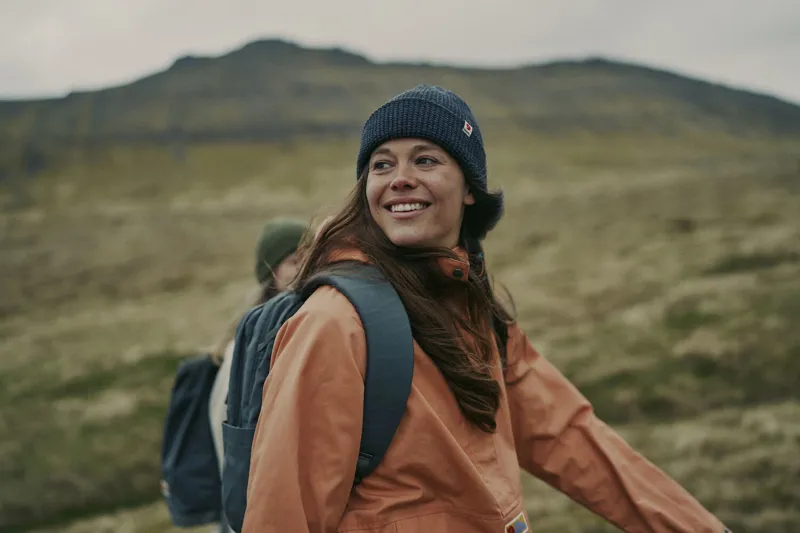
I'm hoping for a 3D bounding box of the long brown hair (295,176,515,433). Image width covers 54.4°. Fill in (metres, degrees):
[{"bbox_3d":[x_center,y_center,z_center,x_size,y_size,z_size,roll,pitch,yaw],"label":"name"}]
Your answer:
[{"bbox_3d":[0.012,0.055,1.115,0.270,0.350,0.230,-1,-2,21],"label":"long brown hair"}]

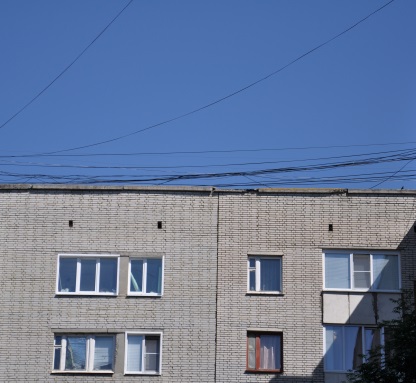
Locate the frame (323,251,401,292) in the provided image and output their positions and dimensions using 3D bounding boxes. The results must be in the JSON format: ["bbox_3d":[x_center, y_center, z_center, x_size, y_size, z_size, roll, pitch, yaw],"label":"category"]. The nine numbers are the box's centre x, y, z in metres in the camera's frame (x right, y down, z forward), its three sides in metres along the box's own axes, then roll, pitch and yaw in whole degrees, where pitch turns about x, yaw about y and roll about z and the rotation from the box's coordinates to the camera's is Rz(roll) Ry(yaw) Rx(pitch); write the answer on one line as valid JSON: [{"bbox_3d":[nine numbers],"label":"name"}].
[{"bbox_3d":[5.369,2.776,70.664,2.696,1.532,0.150,1,-22,1],"label":"frame"}]

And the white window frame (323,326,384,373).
[{"bbox_3d":[5.028,5.235,67.267,2.369,1.645,0.120,1,-27,0],"label":"white window frame"}]

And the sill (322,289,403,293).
[{"bbox_3d":[5.177,3.340,68.139,2.634,0.070,0.180,1,-27,0],"label":"sill"}]

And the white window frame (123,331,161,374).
[{"bbox_3d":[-2.215,5.546,69.613,1.276,1.521,0.130,1,-22,1],"label":"white window frame"}]

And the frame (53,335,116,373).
[{"bbox_3d":[-4.087,5.367,67.260,2.077,1.356,0.120,1,-27,0],"label":"frame"}]

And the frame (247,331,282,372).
[{"bbox_3d":[1.951,5.524,69.677,1.227,1.450,0.130,1,-22,1],"label":"frame"}]

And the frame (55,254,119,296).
[{"bbox_3d":[-4.040,2.826,68.494,2.108,1.500,0.130,1,-27,0],"label":"frame"}]

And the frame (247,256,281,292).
[{"bbox_3d":[1.925,2.819,68.551,1.182,1.335,0.120,1,-27,0],"label":"frame"}]

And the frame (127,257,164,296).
[{"bbox_3d":[-2.166,2.958,70.649,1.270,1.475,0.130,1,-22,1],"label":"frame"}]

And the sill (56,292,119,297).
[{"bbox_3d":[-4.053,3.454,68.085,2.123,0.070,0.180,1,-27,0],"label":"sill"}]

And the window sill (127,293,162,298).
[{"bbox_3d":[-2.193,3.637,70.291,1.265,0.080,0.200,1,-22,1],"label":"window sill"}]

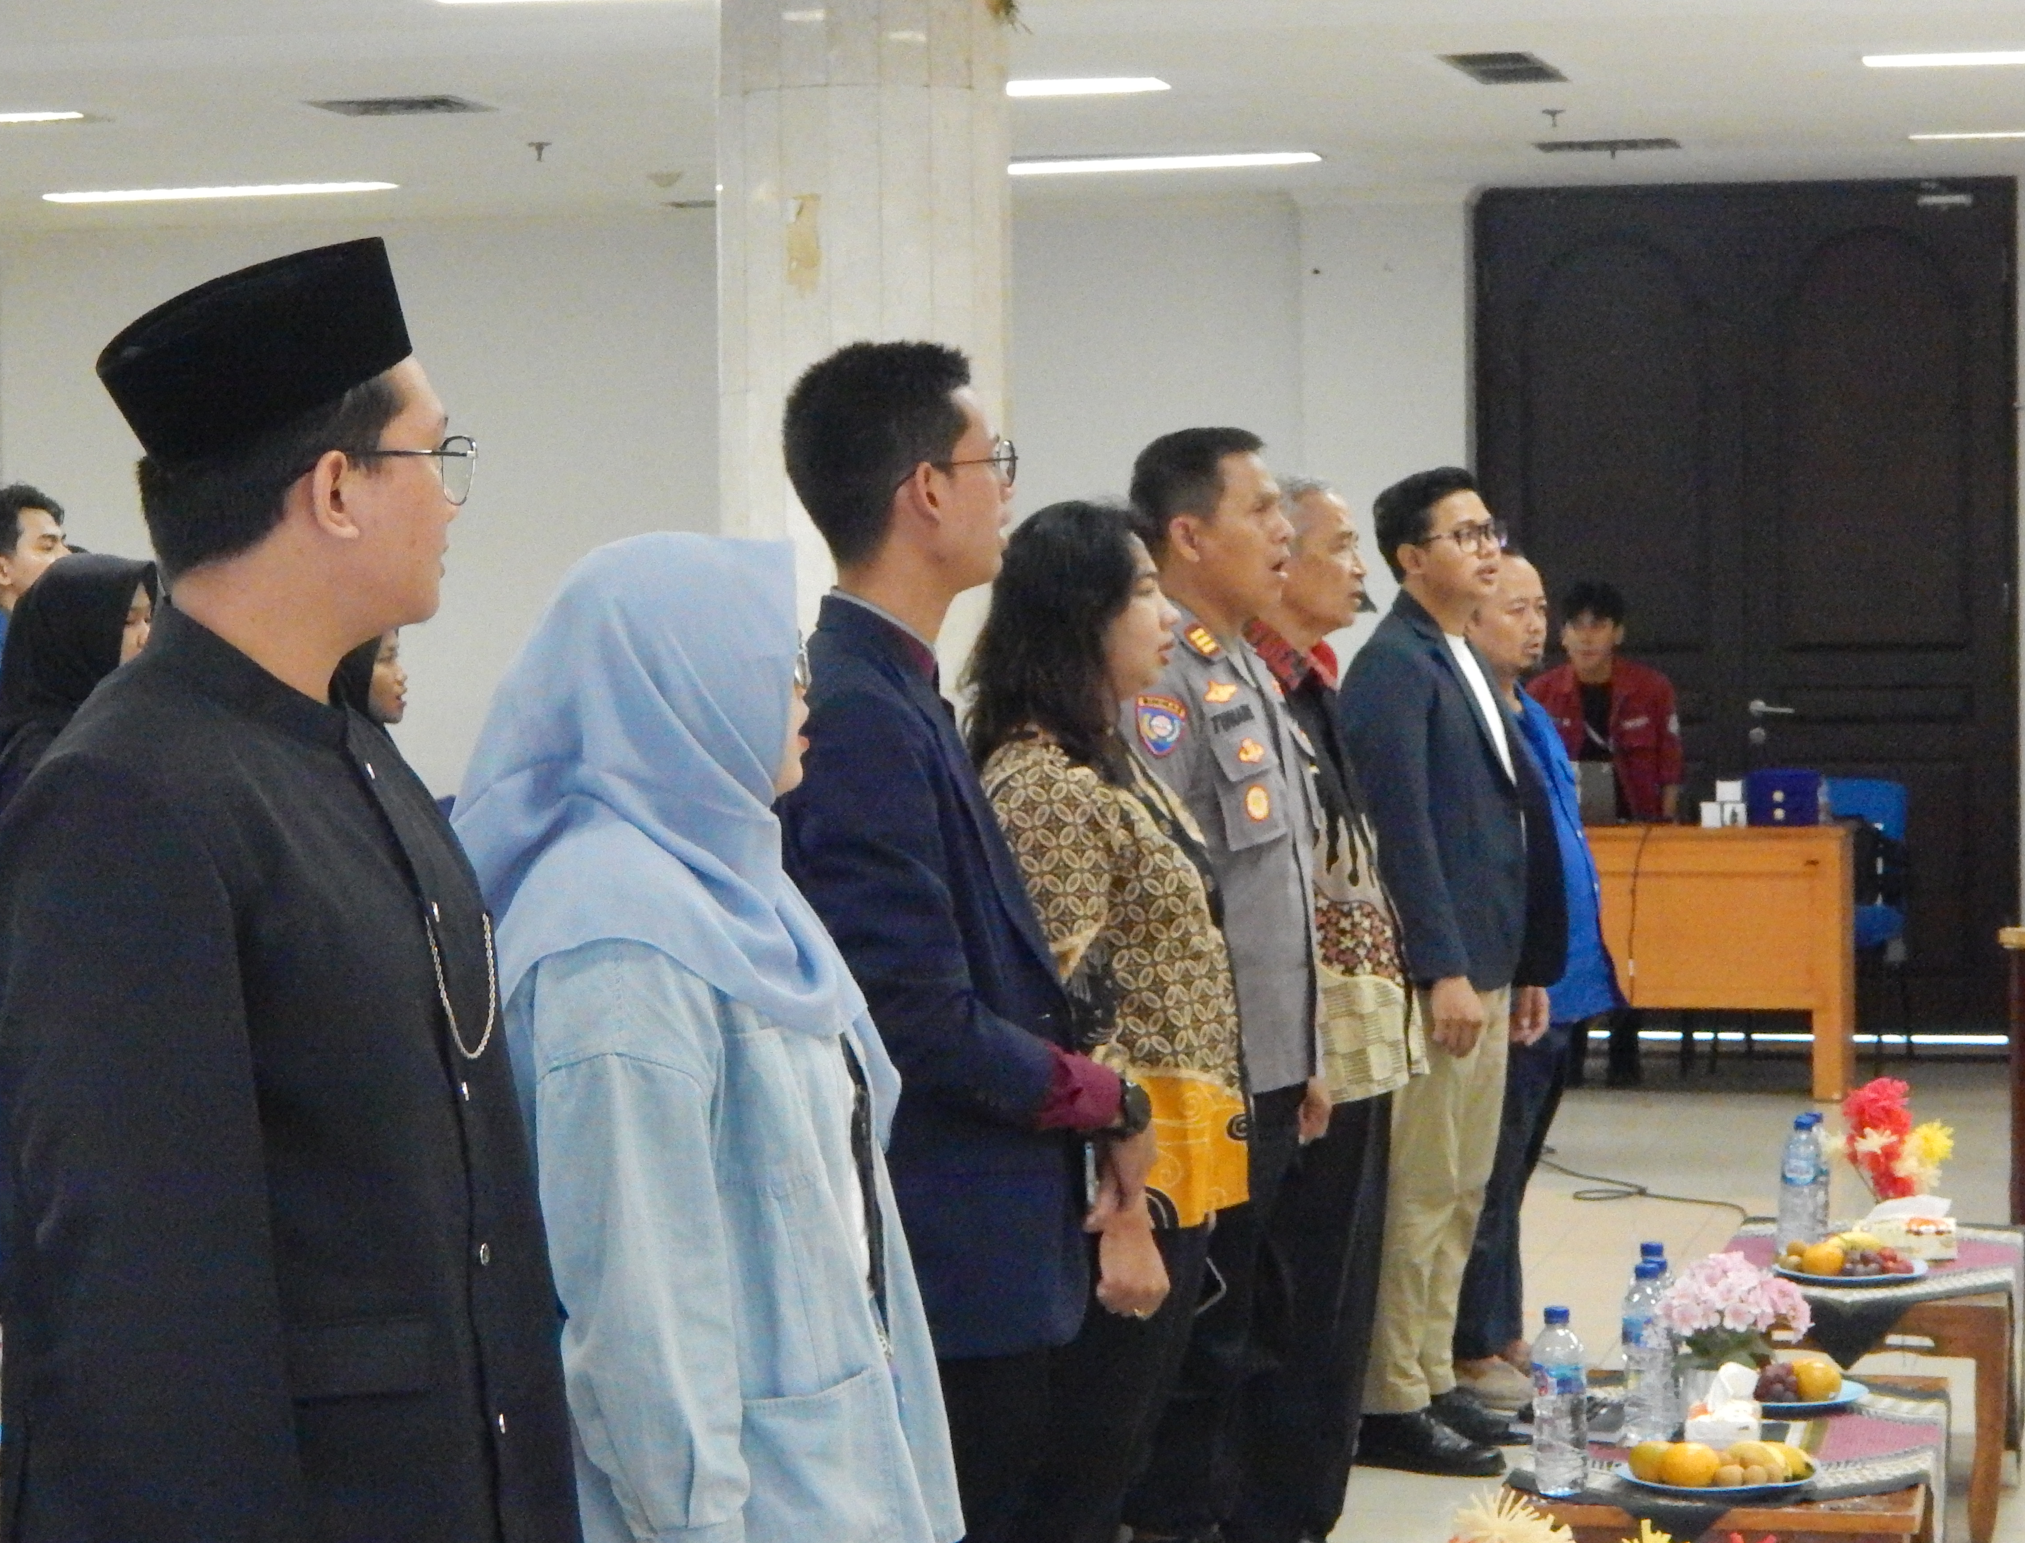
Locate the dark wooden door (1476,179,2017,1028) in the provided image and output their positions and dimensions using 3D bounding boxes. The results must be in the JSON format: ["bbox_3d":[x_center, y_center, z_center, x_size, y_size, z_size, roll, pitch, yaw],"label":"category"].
[{"bbox_3d":[2.281,-0.509,15.754,1.668,2.640,0.080,0,3,13],"label":"dark wooden door"}]

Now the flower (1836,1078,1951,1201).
[{"bbox_3d":[1.489,0.627,8.550,0.195,0.220,0.170,0,3,13],"label":"flower"}]

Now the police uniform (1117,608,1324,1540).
[{"bbox_3d":[0.281,0.492,7.184,0.300,1.465,0.480,0,3,20],"label":"police uniform"}]

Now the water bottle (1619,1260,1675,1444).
[{"bbox_3d":[0.852,0.781,6.773,0.066,0.232,0.066,0,3,13],"label":"water bottle"}]

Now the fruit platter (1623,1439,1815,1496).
[{"bbox_3d":[0.903,0.873,6.479,0.260,0.076,0.260,0,3,13],"label":"fruit platter"}]

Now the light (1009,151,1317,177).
[{"bbox_3d":[0.290,-1.801,14.808,1.220,0.080,0.300,0,3,14],"label":"light"}]

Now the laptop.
[{"bbox_3d":[1.582,0.060,14.417,0.330,0.190,0.270,0,3,13],"label":"laptop"}]

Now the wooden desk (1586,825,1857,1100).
[{"bbox_3d":[1.769,0.525,14.609,1.280,0.765,0.650,0,3,13],"label":"wooden desk"}]

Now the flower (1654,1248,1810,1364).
[{"bbox_3d":[0.982,0.730,6.880,0.205,0.160,0.185,0,3,13],"label":"flower"}]

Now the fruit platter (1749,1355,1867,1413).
[{"bbox_3d":[1.064,0.845,7.032,0.258,0.076,0.258,0,3,13],"label":"fruit platter"}]

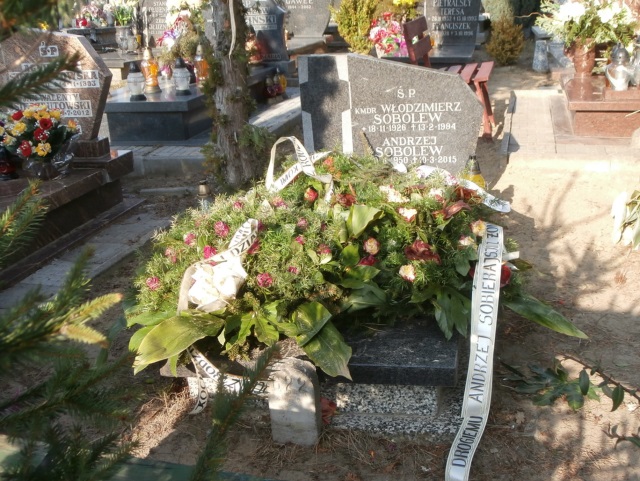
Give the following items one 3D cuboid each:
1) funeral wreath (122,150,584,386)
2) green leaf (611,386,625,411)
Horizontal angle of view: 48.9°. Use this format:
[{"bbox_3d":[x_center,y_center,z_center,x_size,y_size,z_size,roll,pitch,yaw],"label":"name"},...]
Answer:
[{"bbox_3d":[0.150,-0.010,2.780,1.460,0.500,1.150,0,20,7],"label":"funeral wreath"},{"bbox_3d":[0.889,0.475,2.100,0.034,0.080,0.024,0,20,7],"label":"green leaf"}]

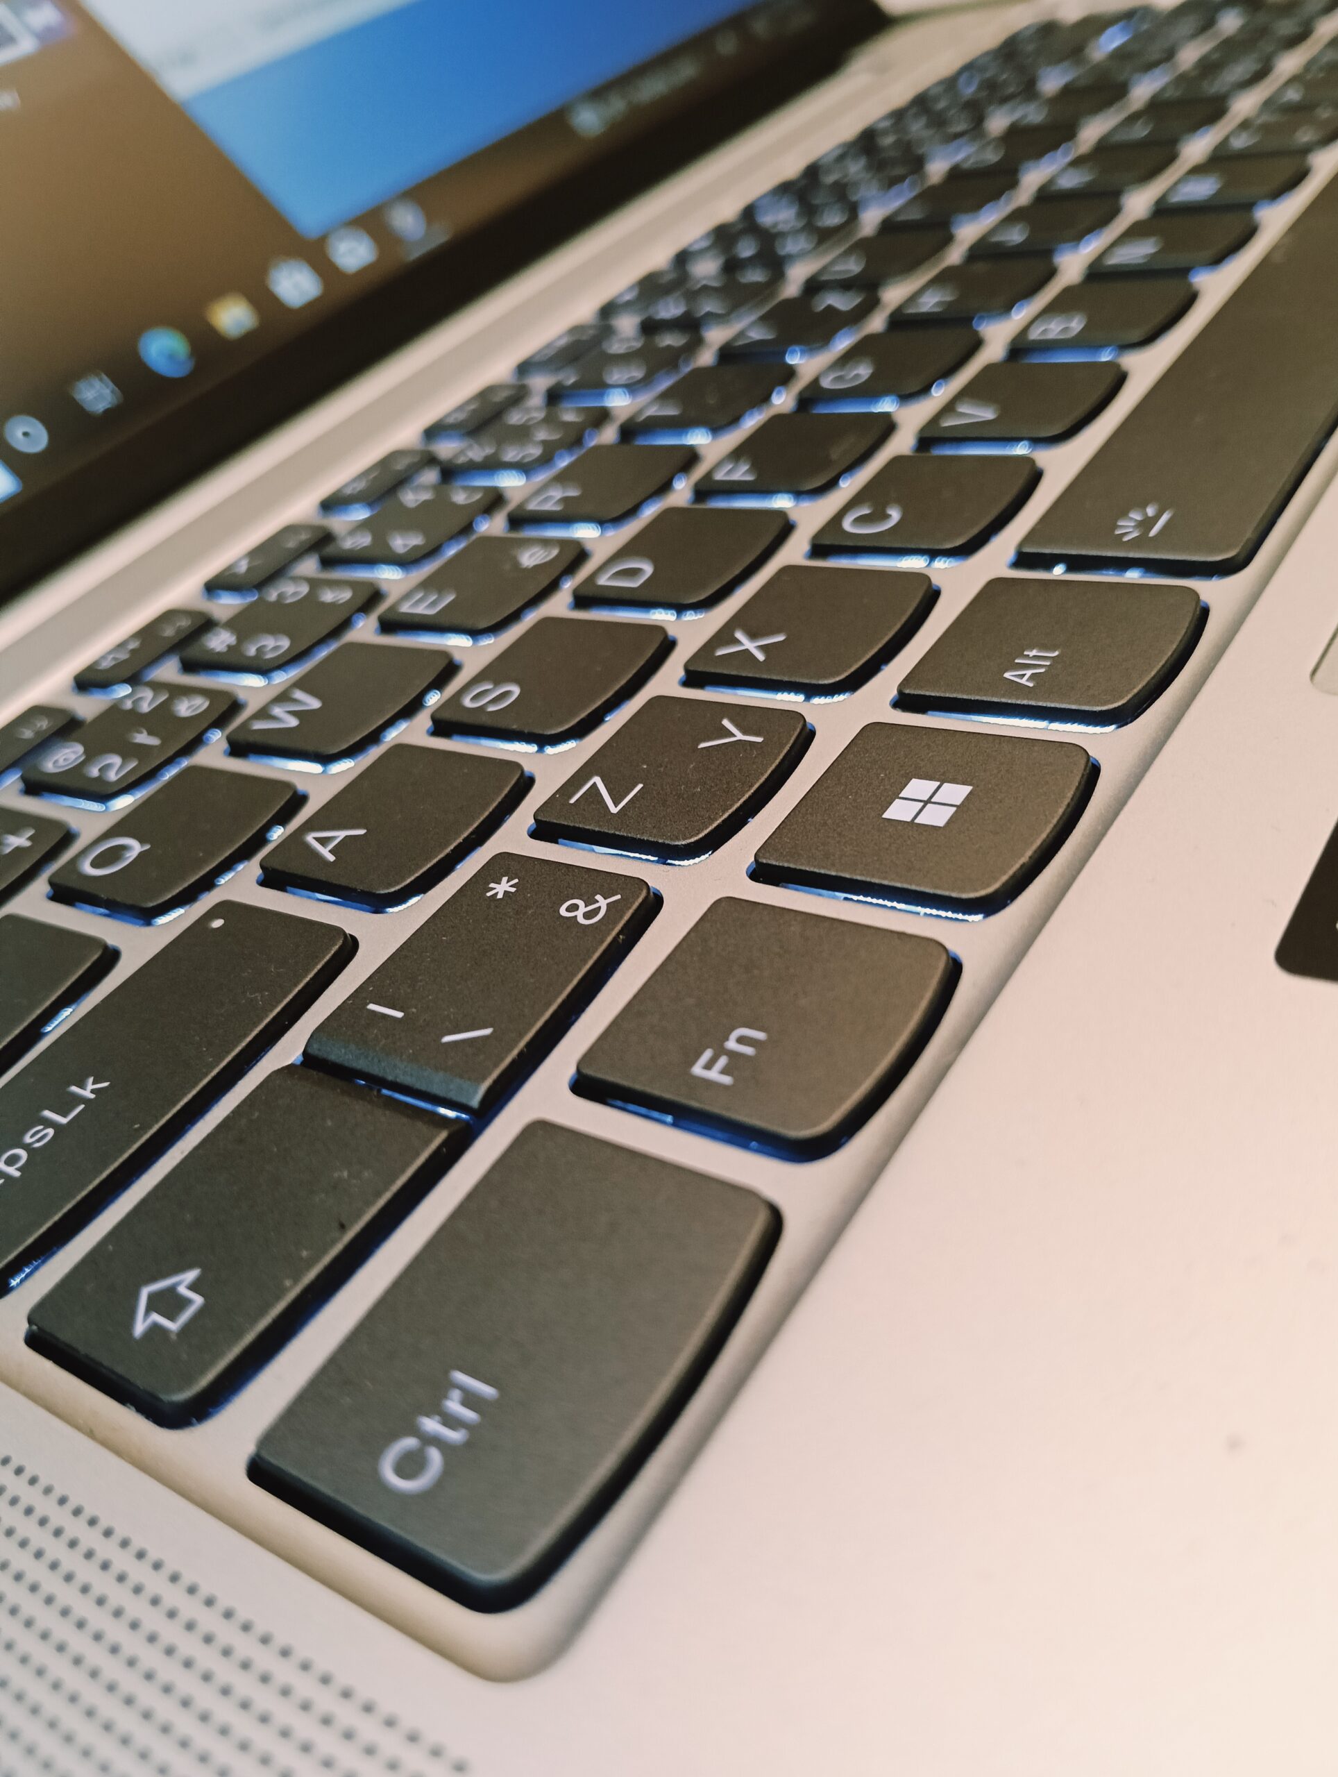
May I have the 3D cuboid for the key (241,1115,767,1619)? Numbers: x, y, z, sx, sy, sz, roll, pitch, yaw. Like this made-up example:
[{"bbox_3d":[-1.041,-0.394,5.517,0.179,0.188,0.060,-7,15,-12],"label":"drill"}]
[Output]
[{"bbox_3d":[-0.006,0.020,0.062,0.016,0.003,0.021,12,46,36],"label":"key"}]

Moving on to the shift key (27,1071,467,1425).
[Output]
[{"bbox_3d":[-0.022,0.018,0.072,0.014,0.003,0.019,12,46,36],"label":"shift key"}]

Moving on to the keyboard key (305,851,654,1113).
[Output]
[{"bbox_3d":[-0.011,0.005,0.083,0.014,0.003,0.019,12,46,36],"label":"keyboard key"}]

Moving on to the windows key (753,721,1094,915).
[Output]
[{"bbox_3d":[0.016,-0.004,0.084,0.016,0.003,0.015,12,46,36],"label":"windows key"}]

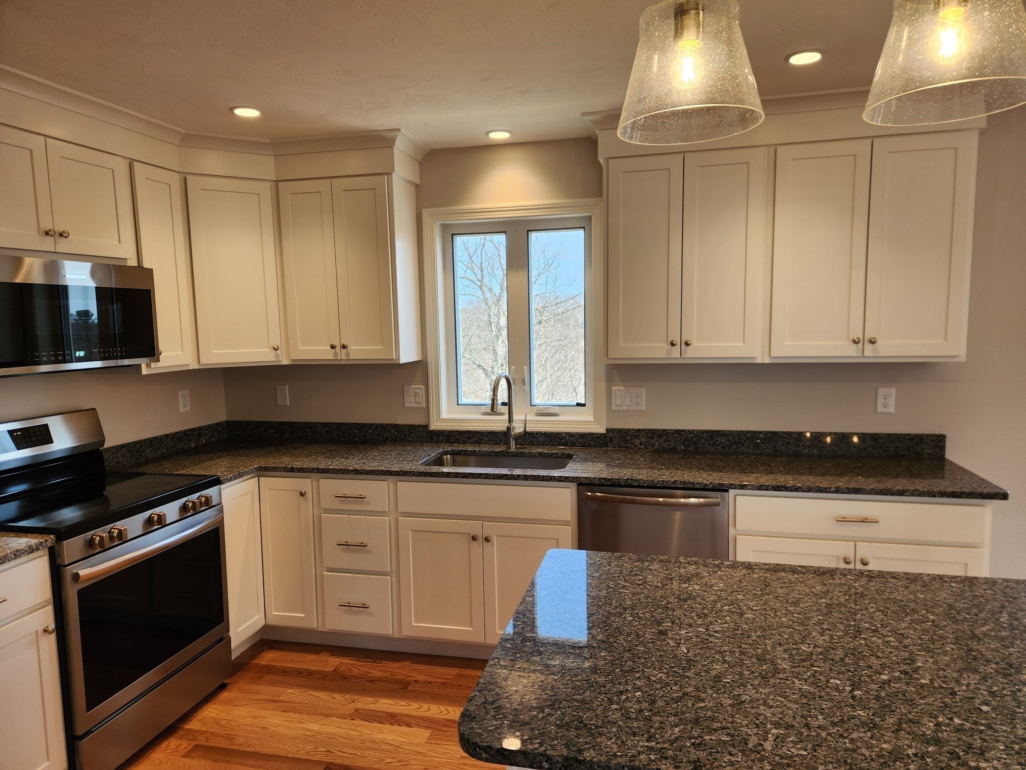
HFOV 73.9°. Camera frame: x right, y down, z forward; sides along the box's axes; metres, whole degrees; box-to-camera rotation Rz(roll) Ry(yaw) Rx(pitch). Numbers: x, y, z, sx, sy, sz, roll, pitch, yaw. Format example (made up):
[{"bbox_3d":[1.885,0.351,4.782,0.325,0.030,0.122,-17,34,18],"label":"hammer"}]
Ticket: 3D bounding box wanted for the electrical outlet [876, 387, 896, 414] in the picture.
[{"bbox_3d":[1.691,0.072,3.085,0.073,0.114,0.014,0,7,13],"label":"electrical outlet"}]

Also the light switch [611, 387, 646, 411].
[{"bbox_3d":[0.567,0.071,3.348,0.163,0.115,0.014,0,7,13],"label":"light switch"}]

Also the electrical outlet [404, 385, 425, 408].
[{"bbox_3d":[-0.524,0.064,3.602,0.118,0.118,0.014,0,7,13],"label":"electrical outlet"}]

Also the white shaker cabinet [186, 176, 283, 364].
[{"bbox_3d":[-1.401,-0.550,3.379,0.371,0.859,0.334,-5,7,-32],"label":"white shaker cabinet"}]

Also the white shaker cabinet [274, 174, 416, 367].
[{"bbox_3d":[-0.826,-0.569,3.483,0.615,0.905,0.329,0,6,13],"label":"white shaker cabinet"}]

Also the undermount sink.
[{"bbox_3d":[-0.063,0.478,3.219,0.699,0.221,0.392,0,6,13],"label":"undermount sink"}]

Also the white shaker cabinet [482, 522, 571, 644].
[{"bbox_3d":[0.124,0.840,3.213,0.390,0.552,0.550,0,7,13],"label":"white shaker cabinet"}]

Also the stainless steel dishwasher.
[{"bbox_3d":[0.636,0.808,3.095,0.599,0.842,0.599,0,7,13],"label":"stainless steel dishwasher"}]

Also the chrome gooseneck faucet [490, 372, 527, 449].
[{"bbox_3d":[-0.019,0.139,3.321,0.114,0.397,0.247,1,6,22],"label":"chrome gooseneck faucet"}]

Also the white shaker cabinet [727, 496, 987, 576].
[{"bbox_3d":[1.389,0.790,2.943,0.925,0.811,0.627,0,6,13],"label":"white shaker cabinet"}]

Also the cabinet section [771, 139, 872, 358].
[{"bbox_3d":[1.324,-0.572,3.007,0.368,0.876,0.318,0,6,13],"label":"cabinet section"}]

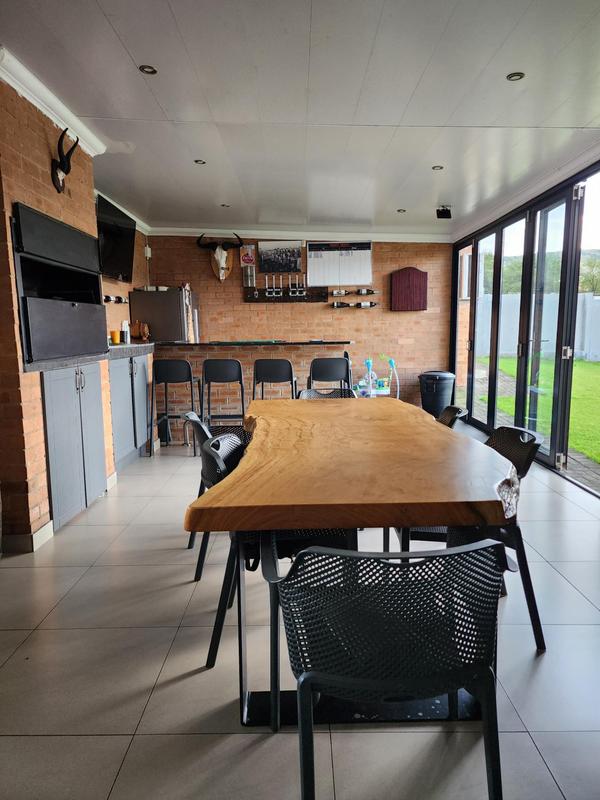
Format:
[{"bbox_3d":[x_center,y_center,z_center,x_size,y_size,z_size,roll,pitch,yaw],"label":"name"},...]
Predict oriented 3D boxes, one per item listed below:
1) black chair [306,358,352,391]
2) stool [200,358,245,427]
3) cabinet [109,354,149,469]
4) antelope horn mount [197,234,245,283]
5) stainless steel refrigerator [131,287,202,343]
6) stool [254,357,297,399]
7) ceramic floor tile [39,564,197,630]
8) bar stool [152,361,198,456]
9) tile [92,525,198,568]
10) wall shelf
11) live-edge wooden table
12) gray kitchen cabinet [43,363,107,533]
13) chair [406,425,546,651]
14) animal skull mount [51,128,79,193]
[{"bbox_3d":[0.287,0.033,5.497,0.470,0.980,0.510,-1,7,-4],"label":"black chair"},{"bbox_3d":[-0.760,0.051,5.465,0.460,0.965,0.530,-1,7,0],"label":"stool"},{"bbox_3d":[-1.844,0.094,5.139,0.470,1.000,1.150,-1,7,0],"label":"cabinet"},{"bbox_3d":[-1.071,-1.899,7.132,0.640,0.660,0.250,-1,7,-1],"label":"antelope horn mount"},{"bbox_3d":[-1.593,-0.457,6.550,0.680,1.730,0.720,0,7,7],"label":"stainless steel refrigerator"},{"bbox_3d":[-0.236,0.039,5.500,0.470,0.980,0.510,0,7,5],"label":"stool"},{"bbox_3d":[-0.805,0.924,2.527,0.600,0.010,0.600,-1,7,0],"label":"ceramic floor tile"},{"bbox_3d":[-1.260,0.057,5.469,0.460,0.965,0.530,-1,7,0],"label":"bar stool"},{"bbox_3d":[-0.799,0.844,3.111,0.600,0.010,0.600,-1,7,0],"label":"tile"},{"bbox_3d":[-0.193,-1.451,7.336,1.150,0.205,0.100,-1,7,0],"label":"wall shelf"},{"bbox_3d":[0.204,0.516,2.505,1.060,0.768,2.200,-1,7,-1],"label":"live-edge wooden table"},{"bbox_3d":[-1.770,0.272,3.649,0.520,1.000,0.900,-1,7,0],"label":"gray kitchen cabinet"},{"bbox_3d":[0.672,0.541,2.194,0.570,0.800,0.580,0,7,2],"label":"chair"},{"bbox_3d":[-1.461,-1.471,3.305,0.145,0.360,0.200,-1,7,0],"label":"animal skull mount"}]

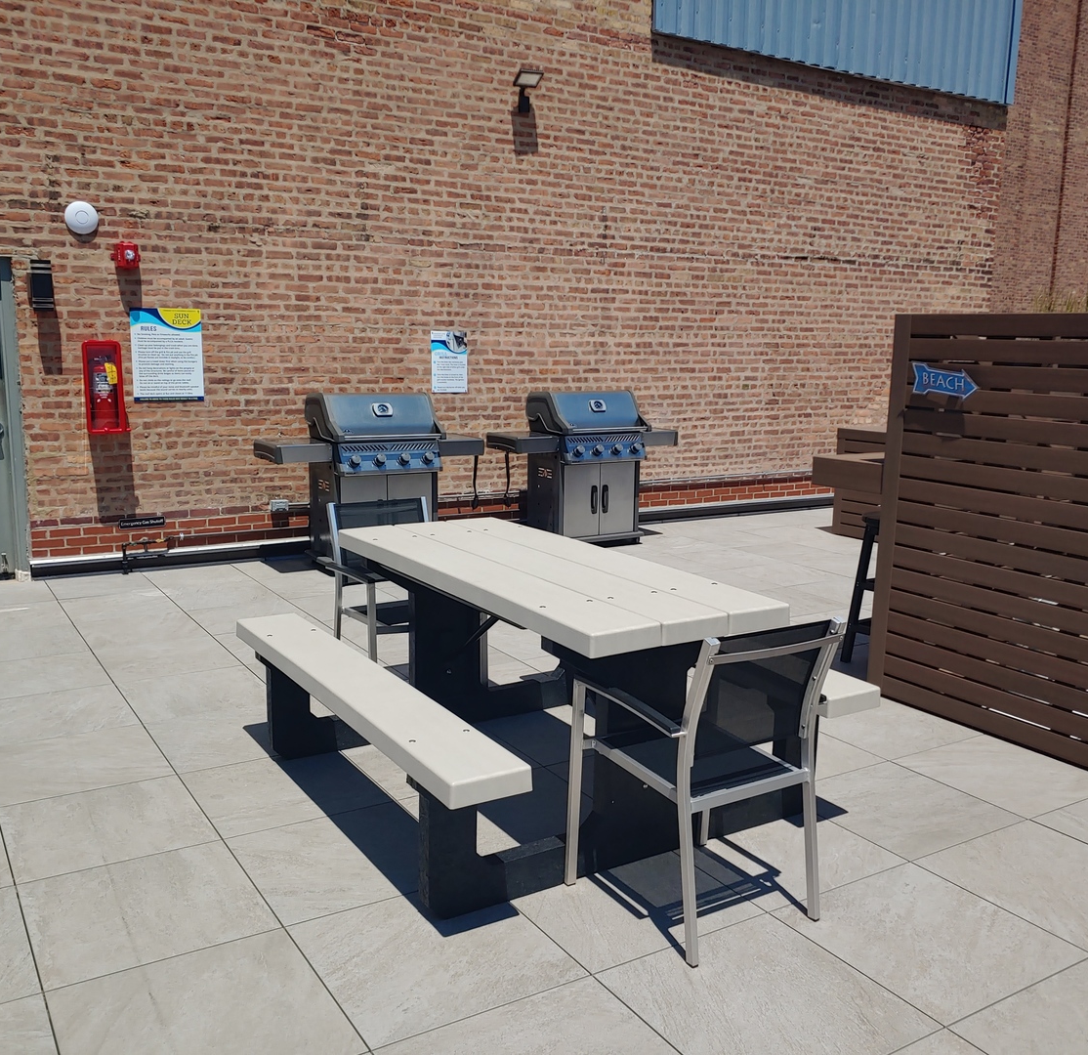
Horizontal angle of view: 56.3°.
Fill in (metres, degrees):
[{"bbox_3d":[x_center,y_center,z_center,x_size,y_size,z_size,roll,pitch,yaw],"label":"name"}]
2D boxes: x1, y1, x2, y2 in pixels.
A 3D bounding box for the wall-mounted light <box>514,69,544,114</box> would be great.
[{"bbox_3d":[-0.125,-3.534,8.240,0.240,0.320,0.200,-5,11,-33],"label":"wall-mounted light"}]

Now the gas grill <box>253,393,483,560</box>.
[{"bbox_3d":[-1.242,-0.359,7.443,1.470,1.210,0.660,-5,11,-32],"label":"gas grill"}]

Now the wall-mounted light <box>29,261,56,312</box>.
[{"bbox_3d":[-3.192,-1.540,6.457,0.122,0.310,0.130,-5,11,-32],"label":"wall-mounted light"}]

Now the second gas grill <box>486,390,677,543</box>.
[{"bbox_3d":[0.329,-0.501,8.362,1.470,1.210,0.660,-5,11,-32],"label":"second gas grill"}]

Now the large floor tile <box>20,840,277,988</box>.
[{"bbox_3d":[-1.129,1.086,2.885,0.600,0.024,0.600,-4,11,-33],"label":"large floor tile"}]

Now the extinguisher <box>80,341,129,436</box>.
[{"bbox_3d":[-2.858,-0.910,6.587,0.240,0.590,0.200,-4,11,-31],"label":"extinguisher"}]

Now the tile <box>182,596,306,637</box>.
[{"bbox_3d":[-1.722,0.535,5.988,0.605,0.020,0.605,-4,11,-33],"label":"tile"}]

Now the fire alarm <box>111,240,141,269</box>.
[{"bbox_3d":[-2.750,-1.794,6.699,0.155,0.160,0.090,-5,11,-32],"label":"fire alarm"}]

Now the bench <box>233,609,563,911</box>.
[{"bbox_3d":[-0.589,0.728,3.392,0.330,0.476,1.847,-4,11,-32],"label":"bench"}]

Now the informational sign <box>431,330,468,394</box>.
[{"bbox_3d":[-0.742,-1.303,8.020,0.310,0.465,0.015,-5,11,-32],"label":"informational sign"}]

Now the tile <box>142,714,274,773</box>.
[{"bbox_3d":[-1.250,0.850,4.136,0.605,0.020,0.605,-4,11,-33],"label":"tile"}]

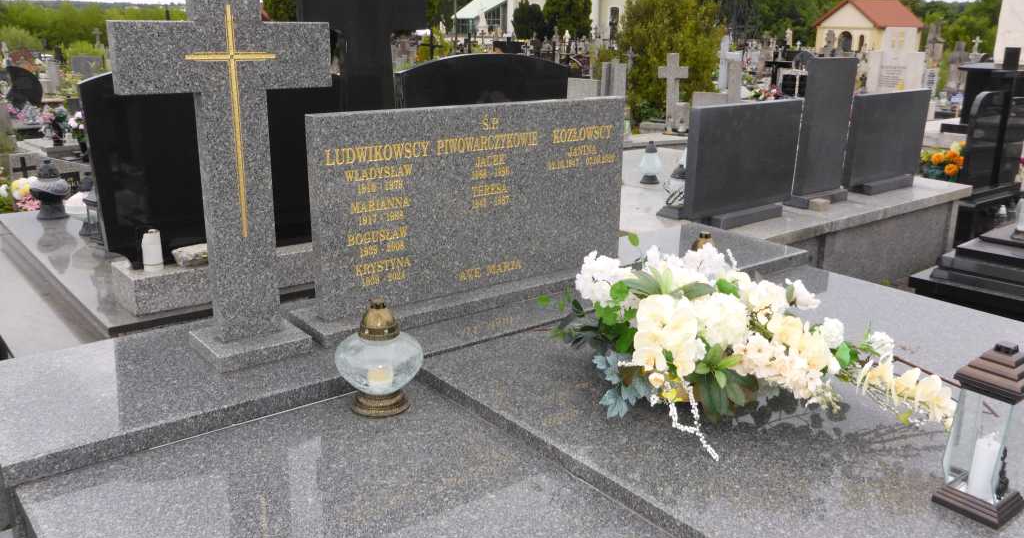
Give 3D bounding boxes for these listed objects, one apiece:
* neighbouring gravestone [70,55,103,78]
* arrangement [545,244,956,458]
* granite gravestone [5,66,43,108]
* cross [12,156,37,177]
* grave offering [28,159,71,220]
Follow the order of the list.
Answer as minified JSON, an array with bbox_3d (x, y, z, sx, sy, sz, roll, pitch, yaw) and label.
[{"bbox_3d":[-8.866,-4.204,17.280,0.576,0.499,0.144,-12,21,-37],"label":"neighbouring gravestone"},{"bbox_3d":[0.704,0.213,2.560,1.123,0.317,0.451,8,18,22],"label":"arrangement"},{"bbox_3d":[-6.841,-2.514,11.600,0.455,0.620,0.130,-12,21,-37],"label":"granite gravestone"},{"bbox_3d":[-4.292,-0.851,7.300,0.180,0.275,0.035,-12,21,-37],"label":"cross"},{"bbox_3d":[-2.506,-0.442,4.494,0.193,0.323,0.193,-12,21,-37],"label":"grave offering"}]

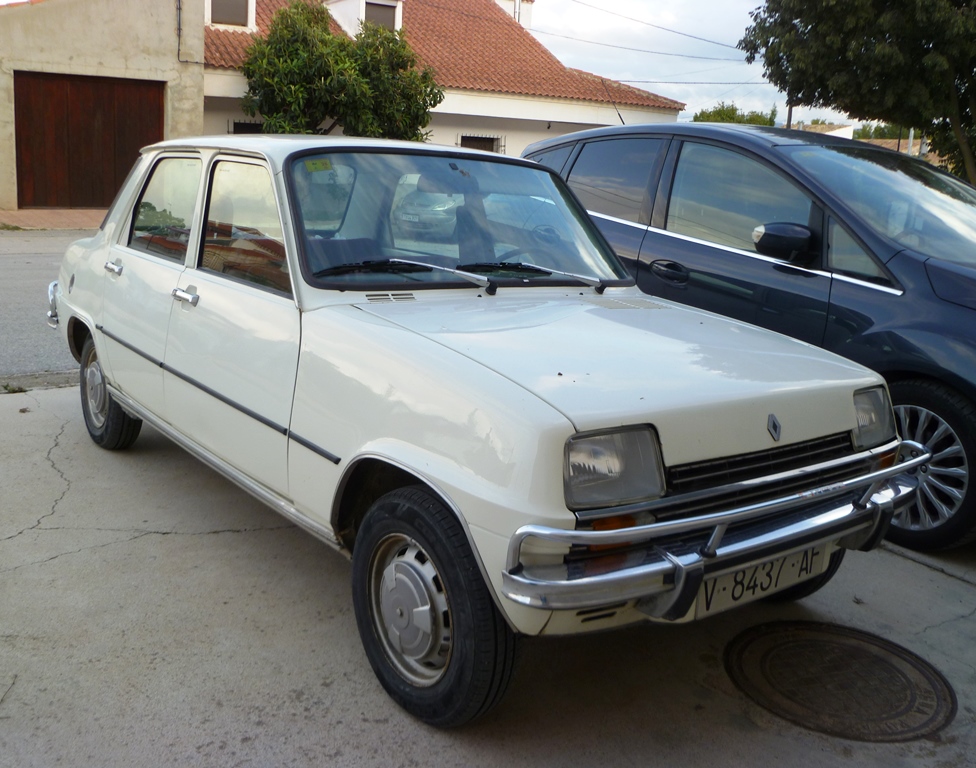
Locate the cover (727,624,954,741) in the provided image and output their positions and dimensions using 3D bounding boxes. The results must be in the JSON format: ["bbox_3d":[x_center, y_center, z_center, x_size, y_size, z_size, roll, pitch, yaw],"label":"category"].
[{"bbox_3d":[0.954,0.815,2.440,0.600,0.040,0.600,3,12,-1],"label":"cover"}]

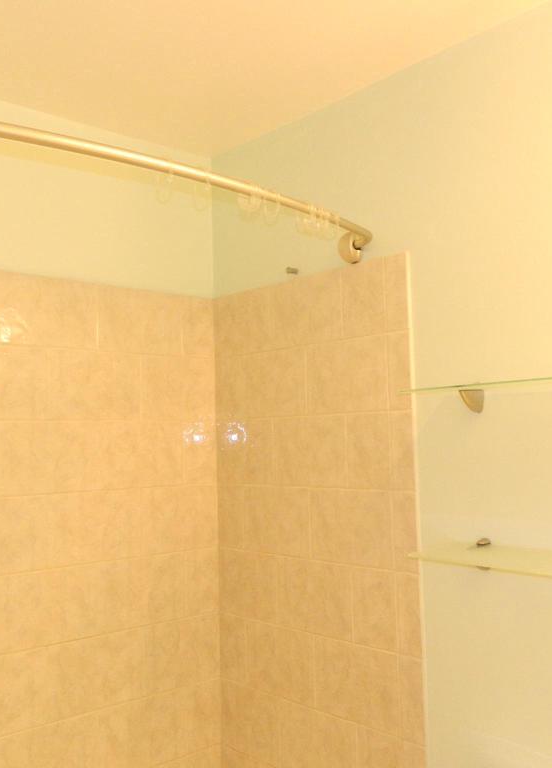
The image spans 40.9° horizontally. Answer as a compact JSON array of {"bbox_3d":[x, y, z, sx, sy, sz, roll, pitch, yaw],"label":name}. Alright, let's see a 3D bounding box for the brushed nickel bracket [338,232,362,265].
[{"bbox_3d":[0.204,-0.370,2.023,0.045,0.083,0.070,2,-6,-43],"label":"brushed nickel bracket"}]

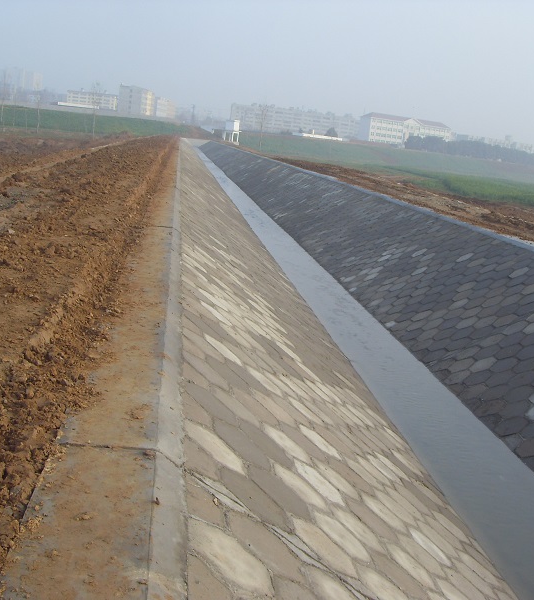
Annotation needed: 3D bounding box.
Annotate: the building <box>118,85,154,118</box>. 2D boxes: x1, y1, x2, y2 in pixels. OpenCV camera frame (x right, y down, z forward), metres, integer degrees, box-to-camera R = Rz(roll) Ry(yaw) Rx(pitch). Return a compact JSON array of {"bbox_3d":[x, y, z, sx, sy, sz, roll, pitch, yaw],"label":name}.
[{"bbox_3d":[-75.684,-115.249,527.748,12.800,17.000,38.000,7,11,4],"label":"building"}]

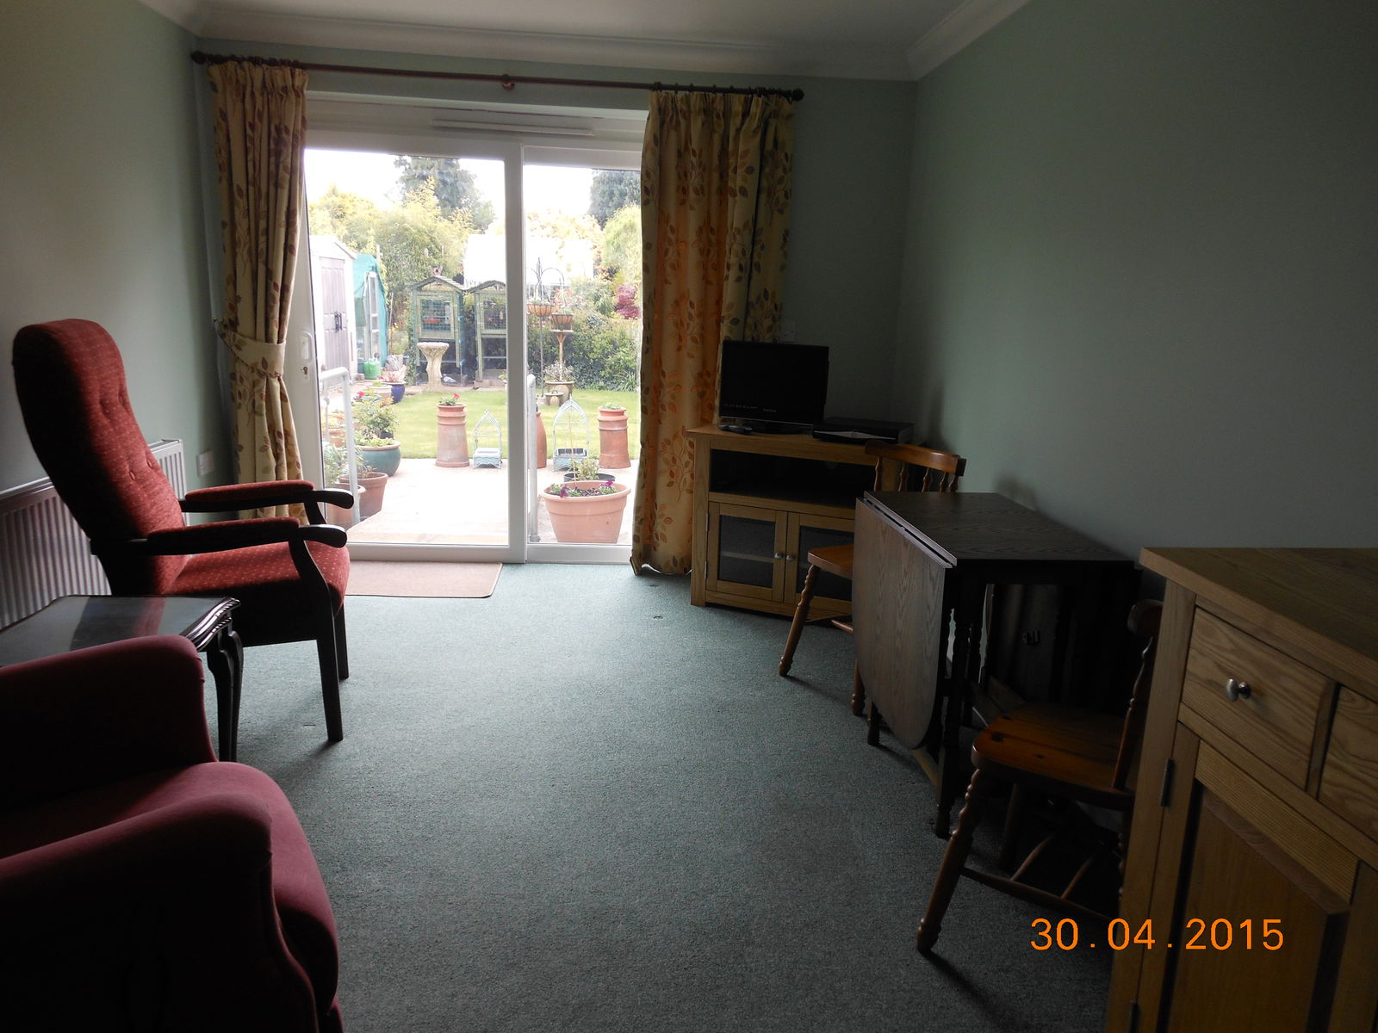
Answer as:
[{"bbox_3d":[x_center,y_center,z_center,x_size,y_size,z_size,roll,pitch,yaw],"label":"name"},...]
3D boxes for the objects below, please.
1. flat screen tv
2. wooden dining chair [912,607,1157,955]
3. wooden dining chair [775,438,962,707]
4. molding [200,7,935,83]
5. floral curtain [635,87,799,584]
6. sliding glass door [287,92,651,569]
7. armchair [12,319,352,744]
[{"bbox_3d":[0.354,-0.545,4.200,0.490,0.365,0.160,9,14,30],"label":"flat screen tv"},{"bbox_3d":[0.783,0.490,1.956,0.470,0.820,0.430,12,16,40],"label":"wooden dining chair"},{"bbox_3d":[0.625,0.177,3.355,0.470,0.820,0.430,-6,15,-31],"label":"wooden dining chair"},{"bbox_3d":[-0.526,-2.032,4.288,3.110,0.105,0.100,1,12,-5],"label":"molding"},{"bbox_3d":[0.096,-0.779,4.545,0.680,2.130,0.140,1,12,-5],"label":"floral curtain"},{"bbox_3d":[-0.800,-0.794,4.631,2.030,2.070,0.100,1,12,-5],"label":"sliding glass door"},{"bbox_3d":[-1.373,0.034,2.876,0.760,1.165,0.600,-2,13,-16],"label":"armchair"}]

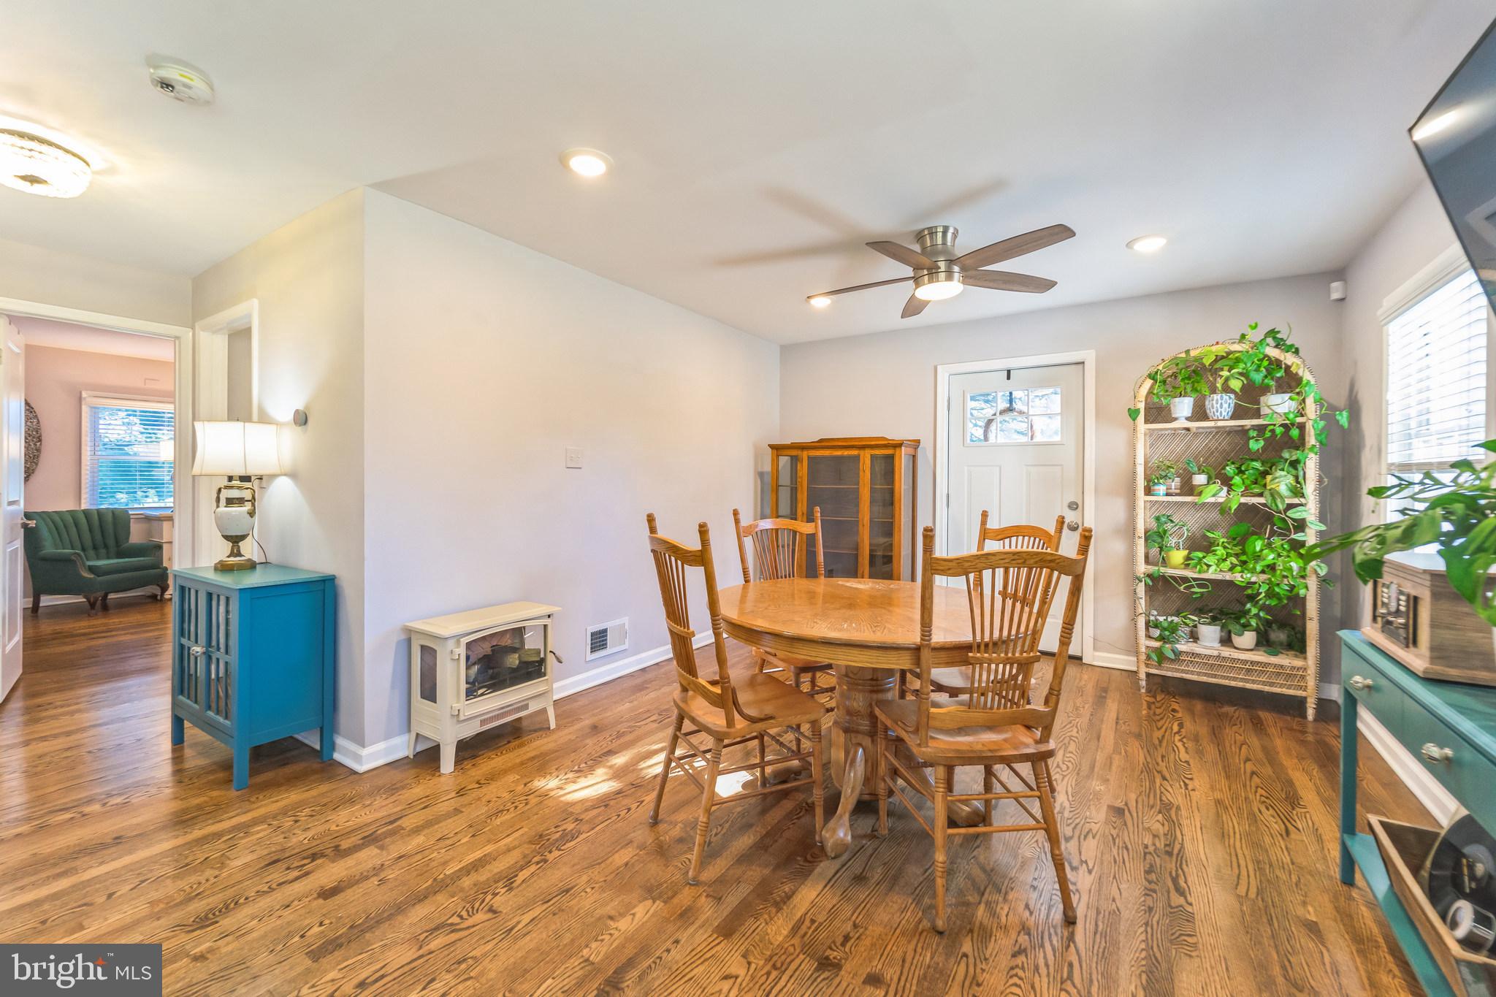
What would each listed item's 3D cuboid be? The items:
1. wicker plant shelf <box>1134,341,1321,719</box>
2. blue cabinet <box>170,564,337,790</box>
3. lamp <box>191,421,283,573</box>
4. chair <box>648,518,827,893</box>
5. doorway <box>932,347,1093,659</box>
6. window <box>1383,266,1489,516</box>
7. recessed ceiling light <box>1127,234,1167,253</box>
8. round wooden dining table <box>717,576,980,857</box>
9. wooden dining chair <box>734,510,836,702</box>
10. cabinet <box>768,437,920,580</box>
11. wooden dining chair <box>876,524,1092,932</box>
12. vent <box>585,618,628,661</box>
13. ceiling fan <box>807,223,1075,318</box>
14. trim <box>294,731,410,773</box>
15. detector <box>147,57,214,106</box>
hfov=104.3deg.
[{"bbox_3d":[2.682,0.151,3.327,0.790,1.970,0.360,1,2,33],"label":"wicker plant shelf"},{"bbox_3d":[-2.240,0.747,2.635,0.740,0.800,0.360,1,2,33],"label":"blue cabinet"},{"bbox_3d":[-2.421,-0.014,2.760,0.340,0.700,0.340,1,2,33],"label":"lamp"},{"bbox_3d":[-0.045,0.598,1.993,0.515,1.085,0.485,0,1,-29],"label":"chair"},{"bbox_3d":[1.893,0.049,4.228,1.047,2.113,0.120,1,2,34],"label":"doorway"},{"bbox_3d":[2.653,-0.227,2.261,0.080,1.150,0.930,1,2,33],"label":"window"},{"bbox_3d":[2.041,-1.299,2.983,0.183,0.020,0.183,1,2,34],"label":"recessed ceiling light"},{"bbox_3d":[0.440,0.765,2.187,1.170,0.750,1.170,0,1,0],"label":"round wooden dining table"},{"bbox_3d":[0.250,0.600,2.740,0.470,1.090,0.550,0,1,-25],"label":"wooden dining chair"},{"bbox_3d":[0.754,0.317,4.636,1.120,1.550,0.410,1,2,33],"label":"cabinet"},{"bbox_3d":[0.678,0.608,1.791,0.485,1.085,0.515,0,1,-5],"label":"wooden dining chair"},{"bbox_3d":[-0.849,0.860,3.542,0.020,0.205,0.330,1,2,34],"label":"vent"},{"bbox_3d":[0.956,-1.173,2.914,1.280,0.285,1.300,0,2,-31],"label":"ceiling fan"},{"bbox_3d":[-1.800,1.061,2.619,0.660,0.108,0.210,1,2,34],"label":"trim"},{"bbox_3d":[-1.691,-1.240,1.735,0.147,0.055,0.147,1,2,33],"label":"detector"}]

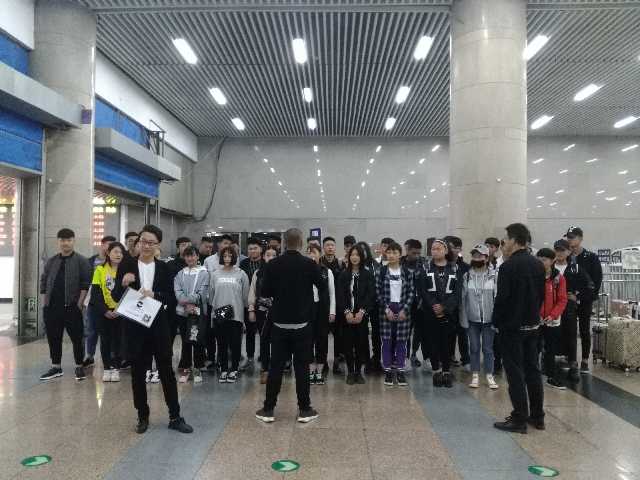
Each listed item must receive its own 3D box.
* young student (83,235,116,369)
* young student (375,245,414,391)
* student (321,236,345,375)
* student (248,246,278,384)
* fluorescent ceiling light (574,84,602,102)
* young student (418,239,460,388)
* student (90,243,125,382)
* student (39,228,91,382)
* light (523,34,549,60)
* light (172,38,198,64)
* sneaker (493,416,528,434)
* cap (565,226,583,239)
[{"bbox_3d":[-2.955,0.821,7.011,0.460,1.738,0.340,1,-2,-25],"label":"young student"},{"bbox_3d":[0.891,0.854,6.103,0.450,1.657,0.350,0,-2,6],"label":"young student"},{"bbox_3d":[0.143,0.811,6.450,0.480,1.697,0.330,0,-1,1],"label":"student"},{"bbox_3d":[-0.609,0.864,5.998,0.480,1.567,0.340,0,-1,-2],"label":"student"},{"bbox_3d":[7.583,-4.163,14.715,0.280,0.100,1.350,0,-1,1],"label":"fluorescent ceiling light"},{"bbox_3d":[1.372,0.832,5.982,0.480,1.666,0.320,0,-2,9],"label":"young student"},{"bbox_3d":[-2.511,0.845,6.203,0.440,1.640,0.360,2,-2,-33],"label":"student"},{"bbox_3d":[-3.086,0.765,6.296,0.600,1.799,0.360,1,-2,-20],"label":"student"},{"bbox_3d":[4.727,-4.248,11.511,0.280,0.100,1.350,0,-1,1],"label":"light"},{"bbox_3d":[-2.867,-4.013,11.021,0.250,0.110,1.220,0,-2,1],"label":"light"},{"bbox_3d":[1.636,1.565,4.428,0.285,0.115,0.105,-1,-2,24],"label":"sneaker"},{"bbox_3d":[3.216,-0.089,6.580,0.180,0.140,0.250,-2,15,45],"label":"cap"}]

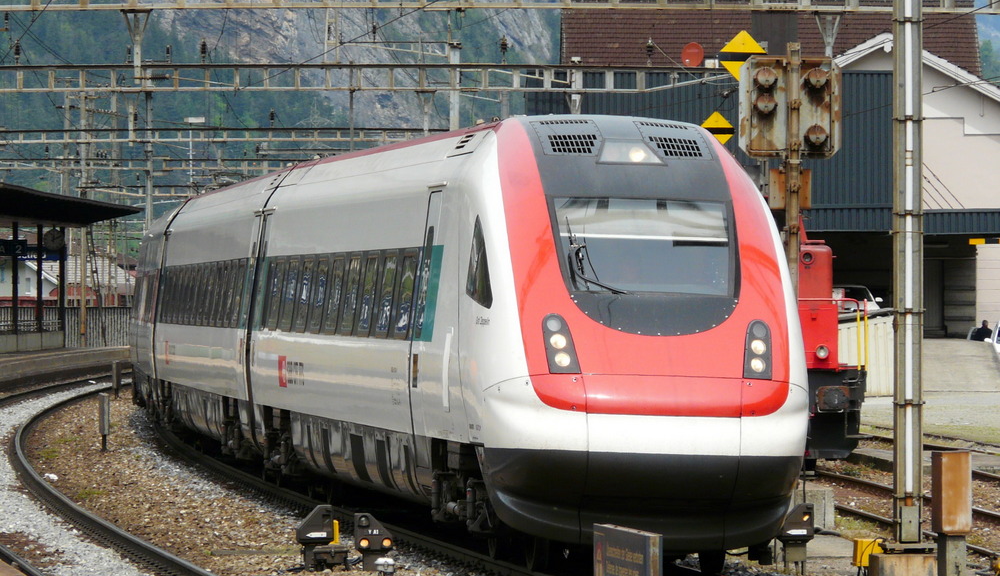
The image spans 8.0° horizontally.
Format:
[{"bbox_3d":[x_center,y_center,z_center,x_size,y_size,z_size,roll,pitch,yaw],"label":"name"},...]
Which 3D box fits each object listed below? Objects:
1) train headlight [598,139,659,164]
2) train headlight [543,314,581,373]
[{"bbox_3d":[1.133,-1.172,61.750,0.530,0.220,0.400,2,0,-6],"label":"train headlight"},{"bbox_3d":[0.511,0.463,59.250,0.280,0.490,0.320,2,0,-6],"label":"train headlight"}]

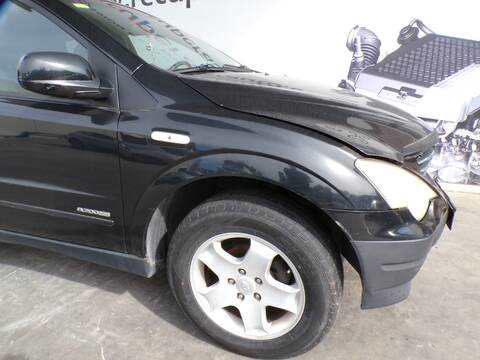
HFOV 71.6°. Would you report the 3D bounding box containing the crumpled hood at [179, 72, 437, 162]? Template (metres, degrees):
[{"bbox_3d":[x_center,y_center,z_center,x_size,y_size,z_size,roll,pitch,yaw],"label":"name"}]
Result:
[{"bbox_3d":[0.485,-0.442,1.889,1.140,0.300,1.500,6,19,16],"label":"crumpled hood"}]

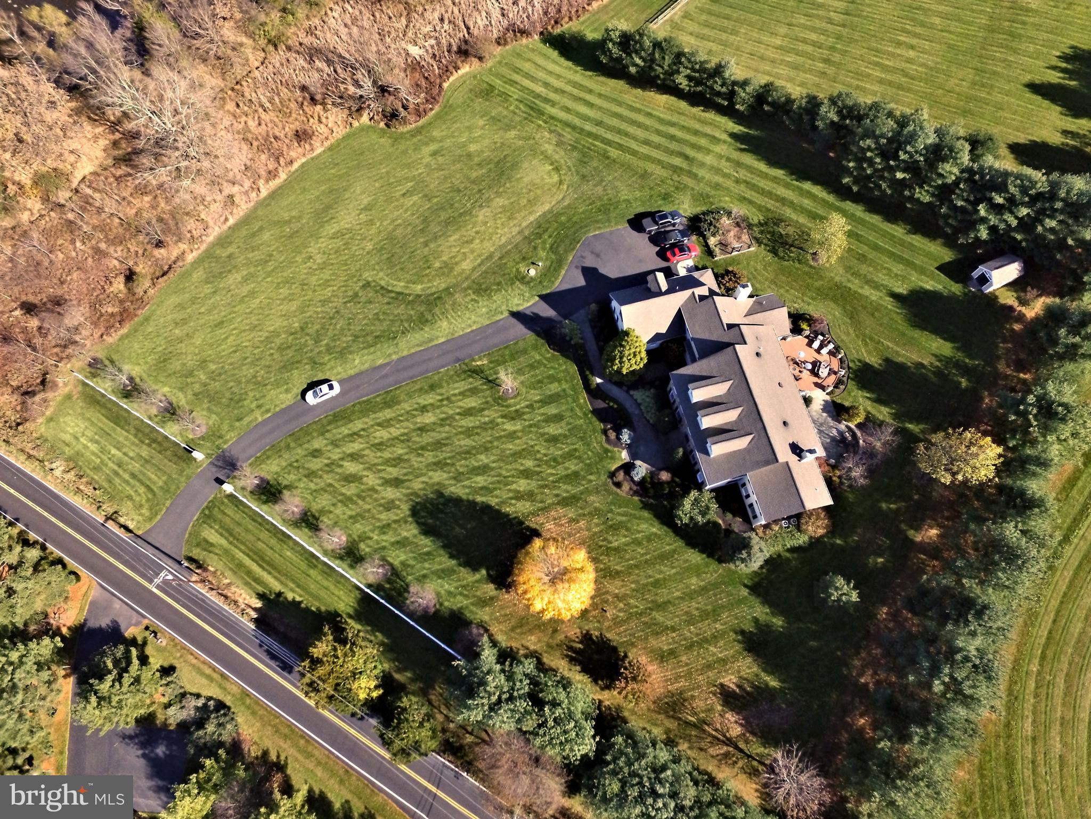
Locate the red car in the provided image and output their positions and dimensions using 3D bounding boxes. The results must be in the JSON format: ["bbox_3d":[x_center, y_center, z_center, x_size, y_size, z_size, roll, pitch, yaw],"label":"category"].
[{"bbox_3d":[19.954,-22.910,91.529,4.420,1.300,1.840,-17,72,-3],"label":"red car"}]

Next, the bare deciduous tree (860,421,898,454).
[{"bbox_3d":[42.240,3.700,80.206,4.200,4.400,4.200,-1,72,3],"label":"bare deciduous tree"}]

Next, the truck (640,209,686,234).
[{"bbox_3d":[17.532,-27.880,93.737,5.950,1.900,2.000,-18,71,-7],"label":"truck"}]

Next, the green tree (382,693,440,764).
[{"bbox_3d":[-15.730,37.540,74.730,7.000,9.000,7.400,0,72,1],"label":"green tree"}]

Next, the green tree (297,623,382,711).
[{"bbox_3d":[-23.247,29.201,72.280,9.300,8.000,9.300,0,70,0],"label":"green tree"}]

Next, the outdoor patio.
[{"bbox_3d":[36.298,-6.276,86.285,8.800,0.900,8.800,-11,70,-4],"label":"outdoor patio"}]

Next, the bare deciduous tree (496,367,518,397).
[{"bbox_3d":[-5.066,-3.790,84.472,3.000,5.300,3.000,0,70,0],"label":"bare deciduous tree"}]

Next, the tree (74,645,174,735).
[{"bbox_3d":[-48.047,31.745,71.462,9.400,7.600,9.400,0,70,0],"label":"tree"}]

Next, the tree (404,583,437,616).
[{"bbox_3d":[-15.317,23.433,77.571,4.000,4.600,4.000,-1,72,3],"label":"tree"}]

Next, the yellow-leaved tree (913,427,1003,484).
[{"bbox_3d":[47.690,5.590,73.660,8.000,9.500,7.400,0,72,1],"label":"yellow-leaved tree"}]

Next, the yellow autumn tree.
[{"bbox_3d":[1.006,19.478,72.996,9.400,11.600,9.400,0,70,0],"label":"yellow autumn tree"}]

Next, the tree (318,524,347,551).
[{"bbox_3d":[-27.062,16.440,80.515,3.500,4.600,3.500,-1,72,3],"label":"tree"}]

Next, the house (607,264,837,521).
[{"bbox_3d":[21.850,-2.180,76.160,20.000,10.000,32.400,-14,72,-4],"label":"house"}]

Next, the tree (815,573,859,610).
[{"bbox_3d":[34.535,21.616,74.927,4.500,5.000,4.500,-1,72,3],"label":"tree"}]

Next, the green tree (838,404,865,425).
[{"bbox_3d":[40.544,0.769,83.088,2.900,2.000,2.900,0,70,0],"label":"green tree"}]

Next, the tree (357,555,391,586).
[{"bbox_3d":[-21.117,20.100,78.882,3.800,4.700,3.800,-1,72,3],"label":"tree"}]

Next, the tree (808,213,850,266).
[{"bbox_3d":[37.210,-22.120,83.300,5.200,6.400,5.200,0,72,1],"label":"tree"}]

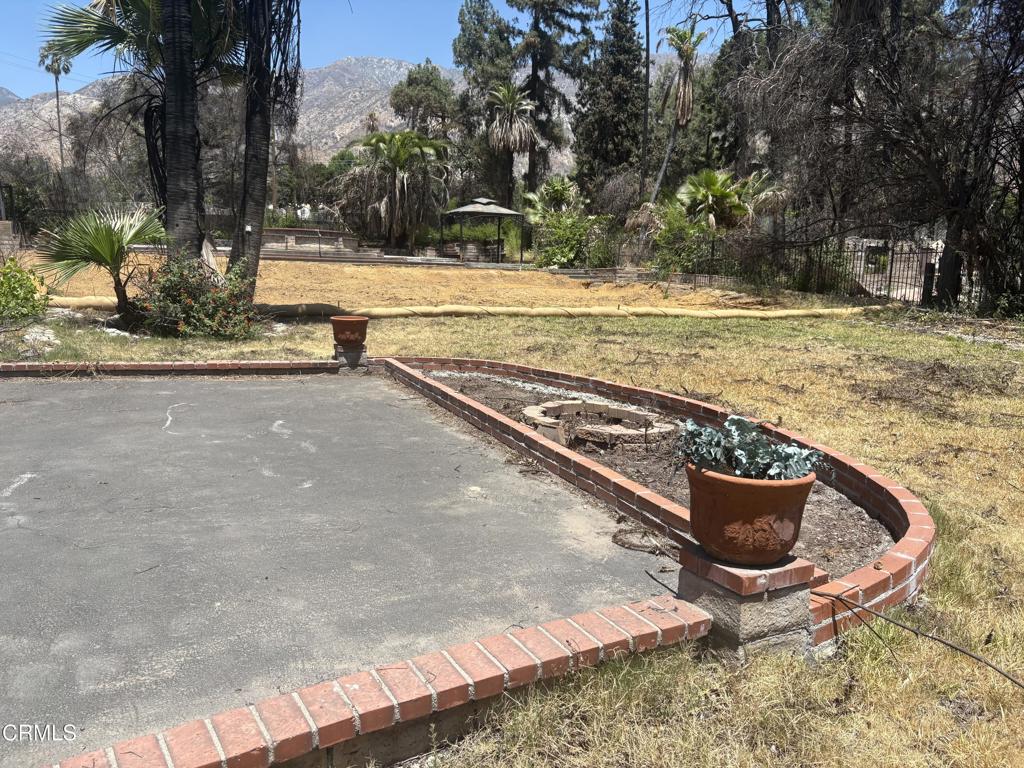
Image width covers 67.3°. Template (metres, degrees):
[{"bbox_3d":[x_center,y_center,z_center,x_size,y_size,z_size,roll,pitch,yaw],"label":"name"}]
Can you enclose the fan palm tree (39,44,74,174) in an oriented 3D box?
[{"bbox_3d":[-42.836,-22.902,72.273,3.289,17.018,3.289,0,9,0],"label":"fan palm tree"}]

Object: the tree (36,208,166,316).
[{"bbox_3d":[-7.752,-2.293,14.525,2.456,1.996,2.210,0,9,0],"label":"tree"}]

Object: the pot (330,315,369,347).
[{"bbox_3d":[-1.826,-0.594,8.683,0.404,0.288,0.404,0,9,0],"label":"pot"}]

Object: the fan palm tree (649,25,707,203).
[{"bbox_3d":[8.223,-12.591,38.466,2.999,10.144,2.549,0,9,0],"label":"fan palm tree"}]

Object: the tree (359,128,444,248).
[{"bbox_3d":[-5.151,-8.905,35.531,4.435,5.396,4.435,0,9,0],"label":"tree"}]

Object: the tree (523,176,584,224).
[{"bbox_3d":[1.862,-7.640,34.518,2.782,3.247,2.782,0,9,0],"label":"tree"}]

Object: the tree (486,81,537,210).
[{"bbox_3d":[0.029,-12.805,44.516,3.009,8.848,3.009,0,9,0],"label":"tree"}]

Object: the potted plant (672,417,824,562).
[{"bbox_3d":[0.782,0.340,2.532,0.485,0.444,0.460,0,9,0],"label":"potted plant"}]

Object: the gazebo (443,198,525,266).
[{"bbox_3d":[-1.287,-6.698,33.661,2.950,2.770,2.950,3,10,19],"label":"gazebo"}]

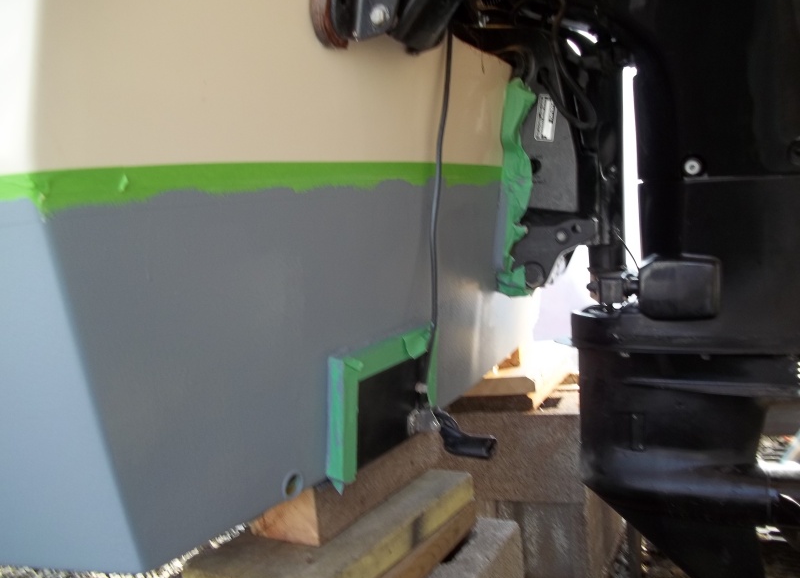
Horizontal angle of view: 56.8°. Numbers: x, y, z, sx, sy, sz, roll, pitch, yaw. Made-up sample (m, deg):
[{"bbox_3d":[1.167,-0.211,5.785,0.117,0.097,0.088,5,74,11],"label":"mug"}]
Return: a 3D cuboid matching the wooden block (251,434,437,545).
[{"bbox_3d":[-0.088,0.312,1.265,0.142,0.090,0.353,-4,6,33],"label":"wooden block"}]

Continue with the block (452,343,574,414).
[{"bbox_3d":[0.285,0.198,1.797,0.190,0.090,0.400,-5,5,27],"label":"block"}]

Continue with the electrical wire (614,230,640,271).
[{"bbox_3d":[0.420,-0.073,1.370,0.042,0.080,0.025,-4,6,33],"label":"electrical wire"}]

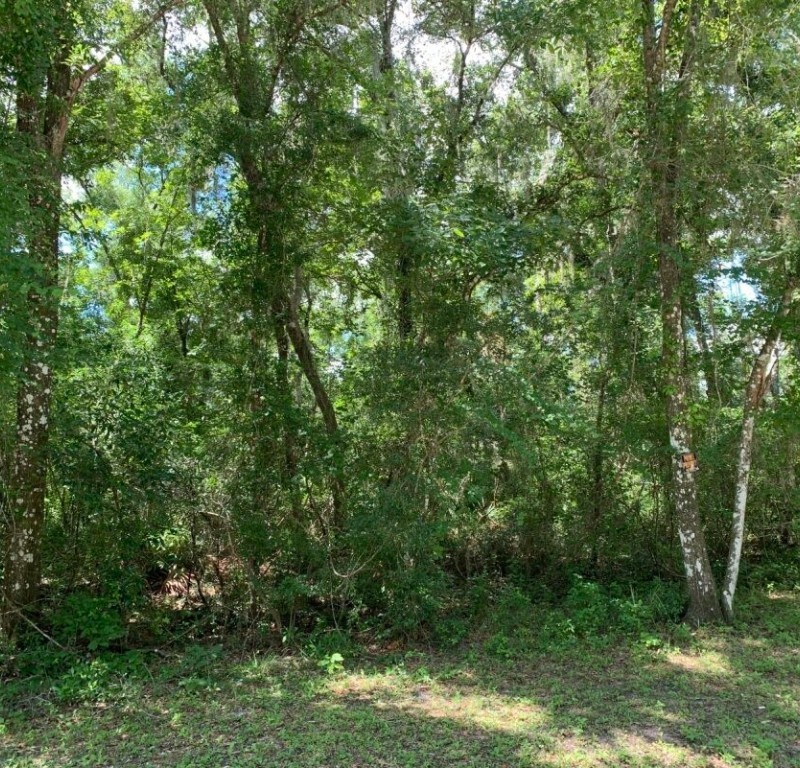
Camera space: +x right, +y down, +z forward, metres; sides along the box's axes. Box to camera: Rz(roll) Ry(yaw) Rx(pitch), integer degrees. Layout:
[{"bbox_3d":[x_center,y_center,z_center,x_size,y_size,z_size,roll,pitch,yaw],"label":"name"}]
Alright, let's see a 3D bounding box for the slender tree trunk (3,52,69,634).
[{"bbox_3d":[-4.100,-0.615,8.771,0.500,6.600,0.460,0,-8,0],"label":"slender tree trunk"}]

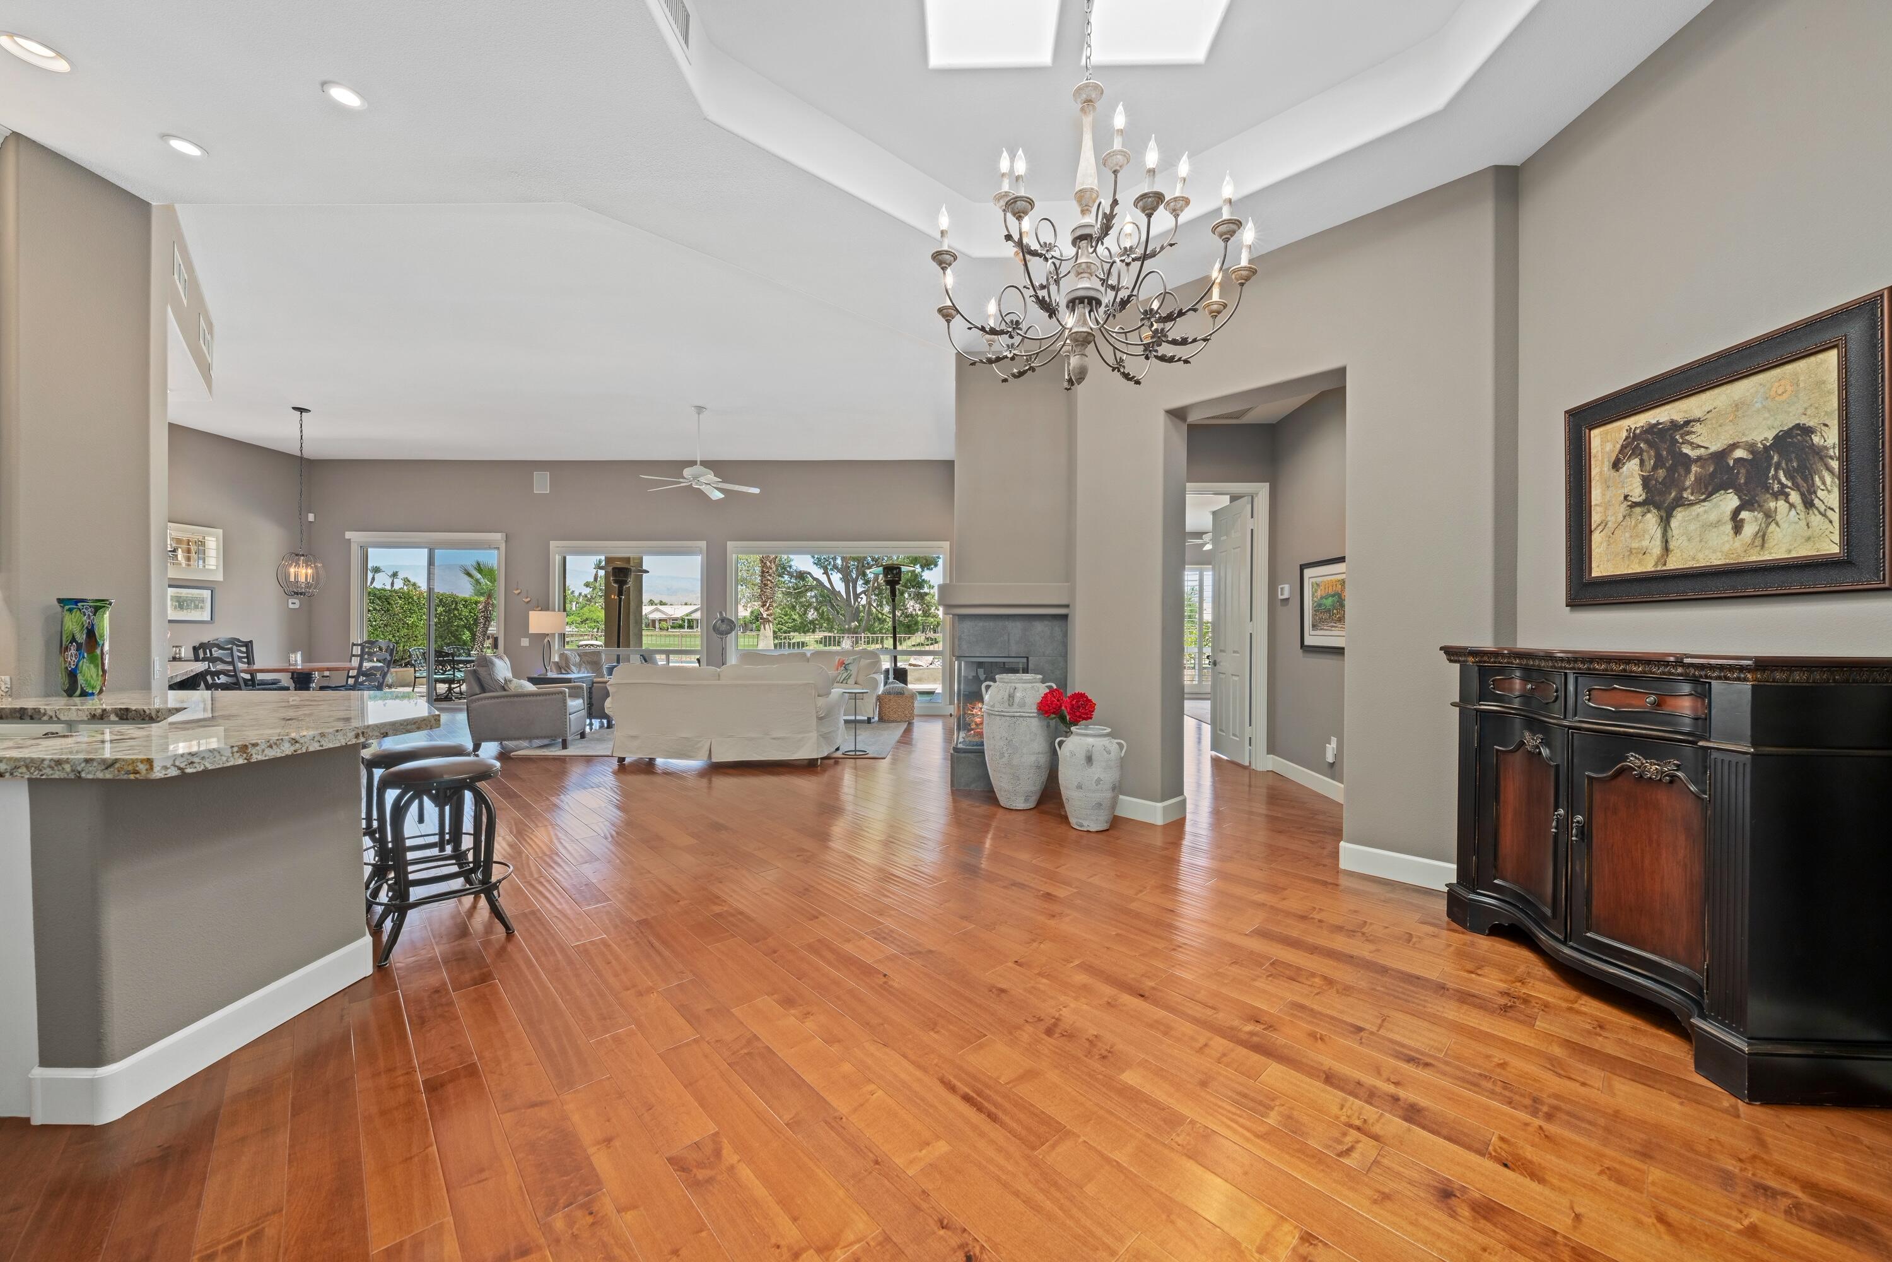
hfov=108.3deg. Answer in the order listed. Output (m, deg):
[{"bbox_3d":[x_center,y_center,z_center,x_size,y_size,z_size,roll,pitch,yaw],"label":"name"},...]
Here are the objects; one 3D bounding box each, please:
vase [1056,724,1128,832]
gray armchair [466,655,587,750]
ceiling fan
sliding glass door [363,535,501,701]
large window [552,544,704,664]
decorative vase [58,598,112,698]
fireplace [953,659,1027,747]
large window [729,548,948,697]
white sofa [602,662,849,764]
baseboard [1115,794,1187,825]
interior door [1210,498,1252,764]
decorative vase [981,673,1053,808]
[{"bbox_3d":[0.912,0.925,4.300,0.445,0.610,0.410,0,0,0],"label":"vase"},{"bbox_3d":[-4.370,0.723,7.175,0.900,0.960,0.740,0,0,-15],"label":"gray armchair"},{"bbox_3d":[-2.665,-1.973,7.337,1.290,0.880,1.290,0,0,0],"label":"ceiling fan"},{"bbox_3d":[-7.320,-0.023,9.680,2.050,2.420,0.130,0,0,0],"label":"sliding glass door"},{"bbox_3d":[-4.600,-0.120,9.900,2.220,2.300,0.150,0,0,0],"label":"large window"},{"bbox_3d":[-3.970,0.074,3.156,0.160,0.450,0.160,0,0,38],"label":"decorative vase"},{"bbox_3d":[0.355,0.564,5.574,0.570,0.740,0.580,0,0,0],"label":"fireplace"},{"bbox_3d":[-1.580,-0.080,9.960,3.180,2.320,0.130,0,0,1],"label":"large window"},{"bbox_3d":[-2.070,0.747,6.585,2.100,0.920,0.920,0,0,3],"label":"white sofa"},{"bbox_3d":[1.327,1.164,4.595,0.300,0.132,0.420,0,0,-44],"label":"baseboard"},{"bbox_3d":[2.700,0.013,6.450,0.045,2.390,0.800,0,0,0],"label":"interior door"},{"bbox_3d":[0.513,0.770,4.820,0.525,0.920,0.490,0,0,0],"label":"decorative vase"}]

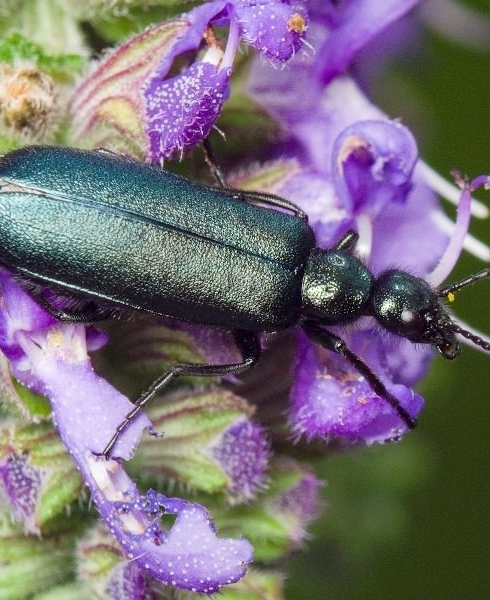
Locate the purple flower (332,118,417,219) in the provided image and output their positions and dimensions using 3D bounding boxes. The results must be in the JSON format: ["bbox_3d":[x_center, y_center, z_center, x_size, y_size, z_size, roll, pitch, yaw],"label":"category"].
[{"bbox_3d":[0.003,-0.003,0.086,0.002,0.002,0.002,-1,23,-9],"label":"purple flower"}]

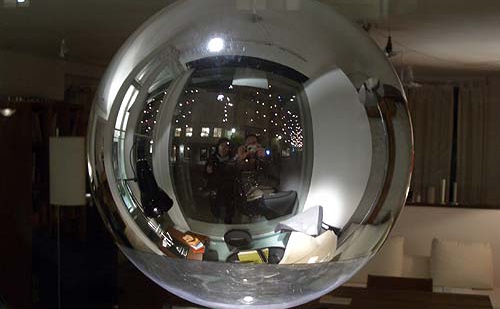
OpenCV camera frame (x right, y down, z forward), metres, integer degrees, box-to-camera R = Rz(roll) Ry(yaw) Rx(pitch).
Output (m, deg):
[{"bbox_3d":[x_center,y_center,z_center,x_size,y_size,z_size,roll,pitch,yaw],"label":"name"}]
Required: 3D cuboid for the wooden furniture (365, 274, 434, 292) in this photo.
[{"bbox_3d":[0.950,1.234,4.572,0.440,0.800,0.490,0,1,17],"label":"wooden furniture"}]

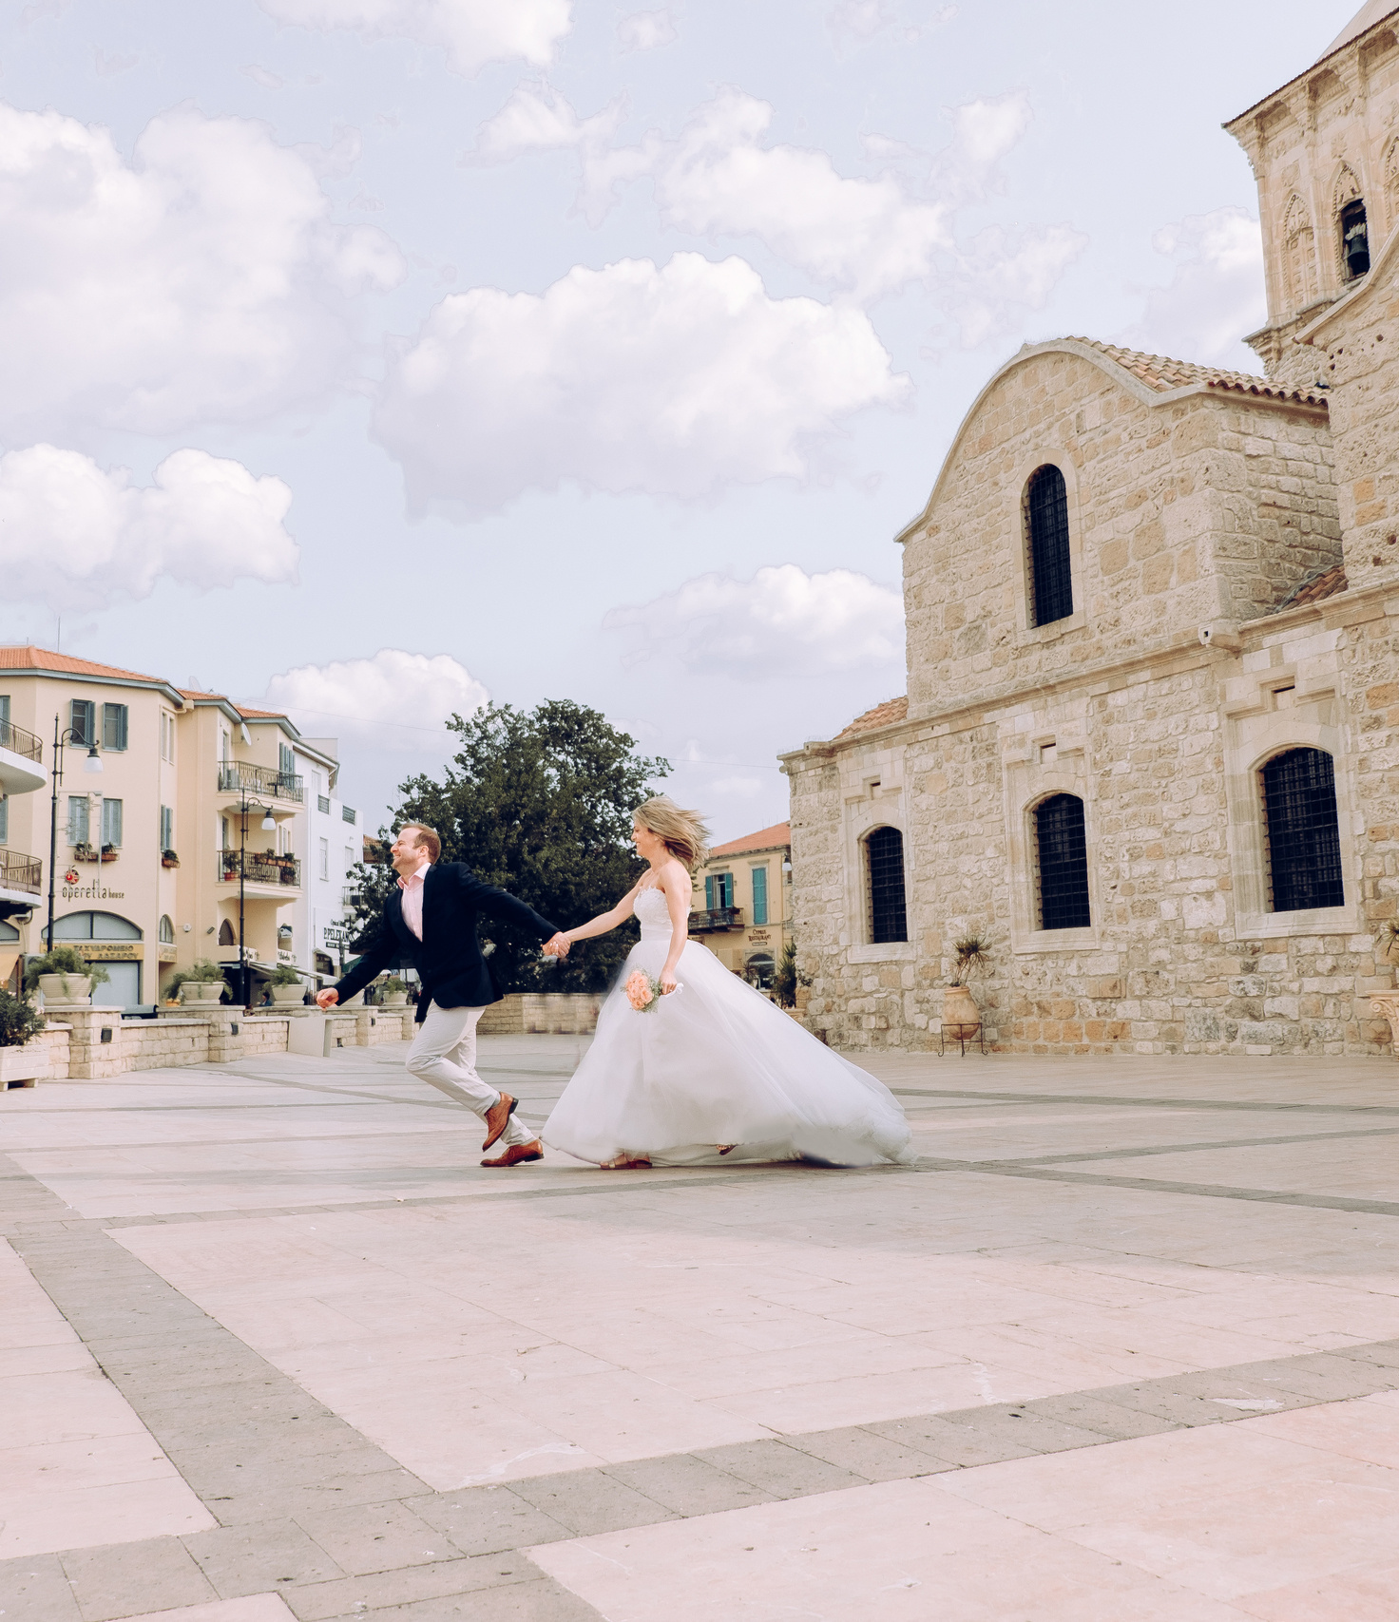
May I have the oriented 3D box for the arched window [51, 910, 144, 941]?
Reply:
[{"bbox_3d":[-18.433,3.499,49.339,2.900,0.890,0.200,4,-9,-38],"label":"arched window"}]

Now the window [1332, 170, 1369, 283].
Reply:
[{"bbox_3d":[11.325,-10.113,28.050,0.300,2.090,0.730,2,-8,-30],"label":"window"}]

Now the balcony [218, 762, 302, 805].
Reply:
[{"bbox_3d":[-15.188,-0.746,55.949,1.150,1.250,4.000,-4,-7,14],"label":"balcony"}]

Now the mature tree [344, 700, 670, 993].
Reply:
[{"bbox_3d":[-4.577,1.373,38.489,7.400,7.960,7.000,-2,-7,0],"label":"mature tree"}]

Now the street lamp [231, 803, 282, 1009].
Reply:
[{"bbox_3d":[-10.733,2.729,39.273,0.900,6.470,0.380,-2,-7,1],"label":"street lamp"}]

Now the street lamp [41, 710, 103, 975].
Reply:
[{"bbox_3d":[-11.290,1.447,29.160,0.900,6.510,0.380,-2,-7,1],"label":"street lamp"}]

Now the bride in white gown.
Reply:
[{"bbox_3d":[0.115,0.775,7.270,1.620,1.650,1.100,-2,-7,3],"label":"bride in white gown"}]

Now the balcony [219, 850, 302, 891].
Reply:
[{"bbox_3d":[-15.188,2.220,55.950,1.150,1.250,4.000,-4,-7,14],"label":"balcony"}]

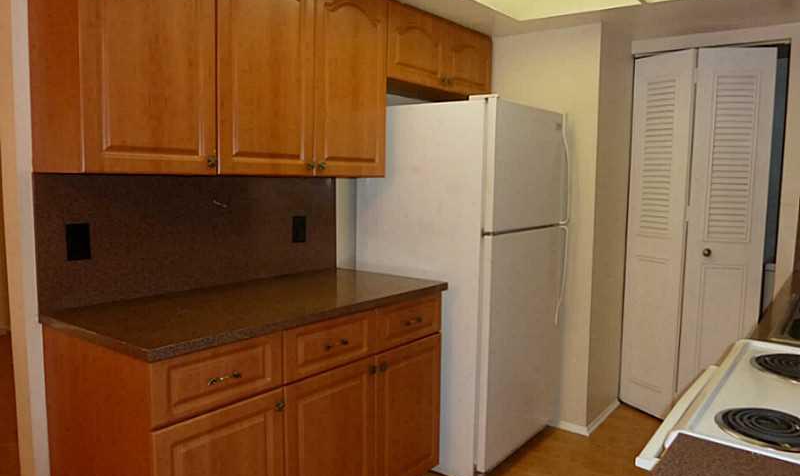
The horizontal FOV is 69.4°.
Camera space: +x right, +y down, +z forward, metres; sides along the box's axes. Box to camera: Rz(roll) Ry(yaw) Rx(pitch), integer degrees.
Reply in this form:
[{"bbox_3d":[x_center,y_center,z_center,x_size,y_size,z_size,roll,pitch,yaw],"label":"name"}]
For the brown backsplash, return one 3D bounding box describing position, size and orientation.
[{"bbox_3d":[-0.739,-0.024,2.364,0.021,0.449,1.344,4,7,38],"label":"brown backsplash"}]

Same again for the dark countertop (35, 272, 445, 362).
[{"bbox_3d":[-0.472,0.236,2.180,0.665,0.033,1.354,4,7,38],"label":"dark countertop"}]

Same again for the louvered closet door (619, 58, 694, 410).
[{"bbox_3d":[1.466,0.005,3.295,0.035,2.038,0.387,-2,6,-27],"label":"louvered closet door"}]

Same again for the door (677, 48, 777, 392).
[{"bbox_3d":[1.746,0.023,3.120,0.416,2.038,0.035,1,5,3],"label":"door"}]

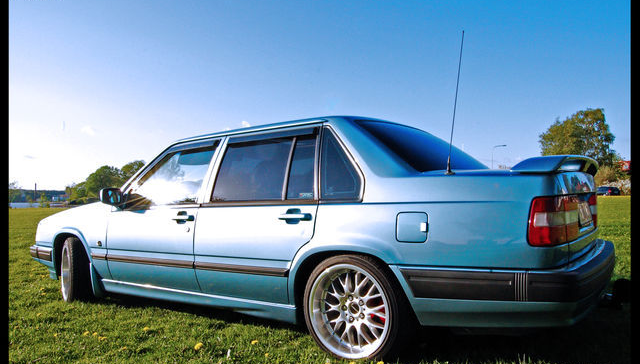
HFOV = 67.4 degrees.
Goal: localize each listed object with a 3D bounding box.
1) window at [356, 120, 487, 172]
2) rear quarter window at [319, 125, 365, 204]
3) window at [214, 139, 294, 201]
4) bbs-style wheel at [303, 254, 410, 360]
[{"bbox_3d":[0.720,-0.211,3.142,0.708,0.094,1.230,38,20,29],"label":"window"},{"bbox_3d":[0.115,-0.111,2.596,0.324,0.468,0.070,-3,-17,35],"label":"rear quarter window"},{"bbox_3d":[-0.422,-0.069,3.065,0.610,0.430,0.050,-3,-24,34],"label":"window"},{"bbox_3d":[0.205,0.686,2.631,0.605,0.605,0.220,-3,-2,34],"label":"bbs-style wheel"}]

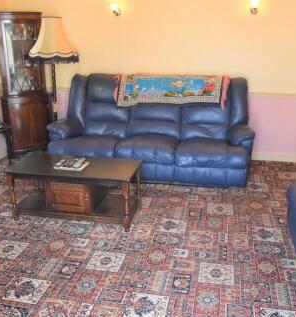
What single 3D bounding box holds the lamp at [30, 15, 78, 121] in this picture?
[{"bbox_3d":[-1.144,-0.825,4.418,0.600,1.710,0.600,4,17,11],"label":"lamp"}]

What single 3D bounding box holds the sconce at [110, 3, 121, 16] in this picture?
[{"bbox_3d":[-0.395,-1.810,4.315,0.110,0.190,0.170,4,17,11],"label":"sconce"}]

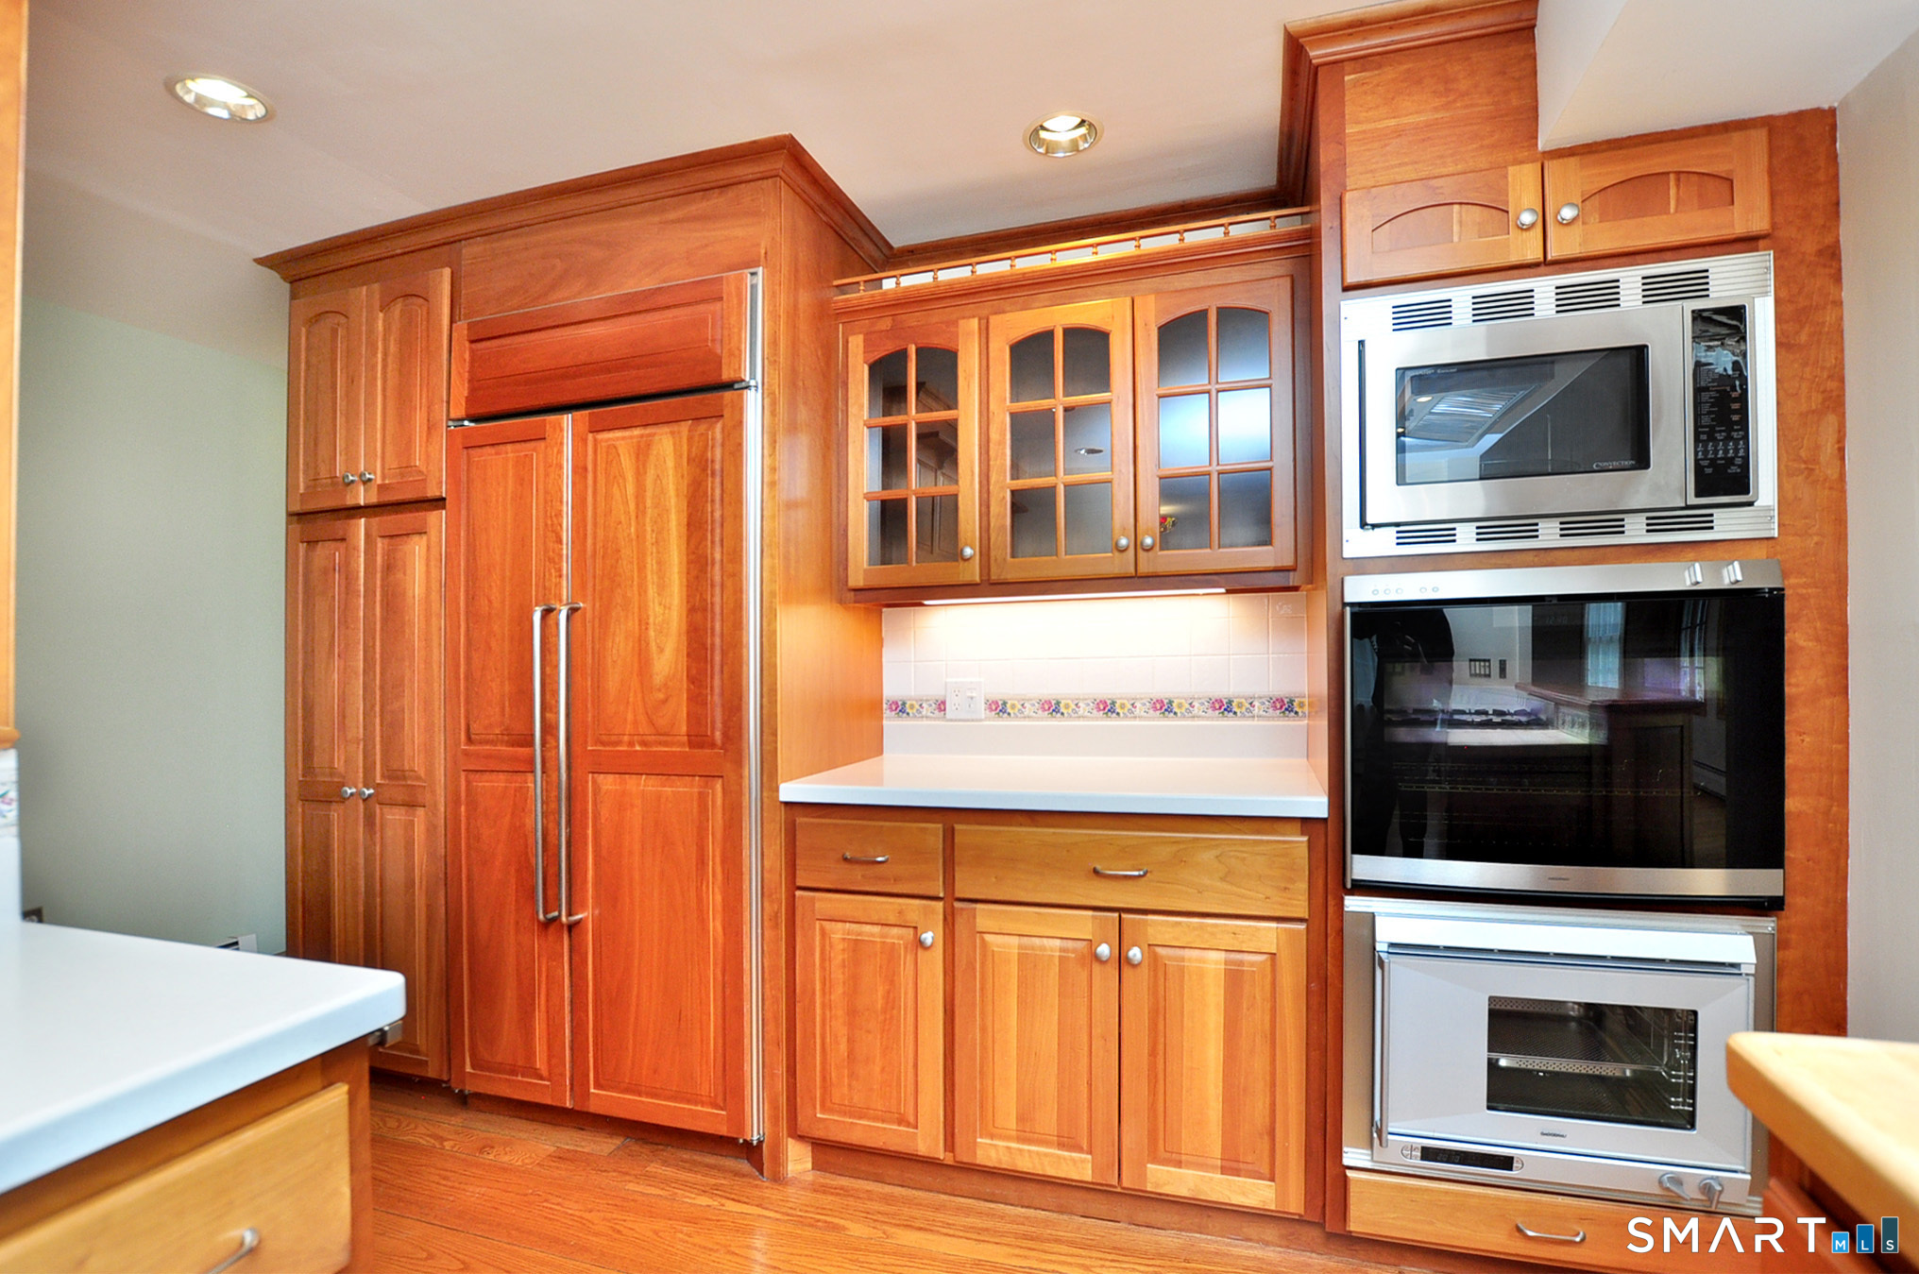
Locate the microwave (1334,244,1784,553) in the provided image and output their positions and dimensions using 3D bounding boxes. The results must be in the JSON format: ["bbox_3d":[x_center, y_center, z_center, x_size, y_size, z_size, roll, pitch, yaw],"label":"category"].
[{"bbox_3d":[1.128,-0.407,1.664,0.667,0.497,0.465,-1,-1,17],"label":"microwave"}]

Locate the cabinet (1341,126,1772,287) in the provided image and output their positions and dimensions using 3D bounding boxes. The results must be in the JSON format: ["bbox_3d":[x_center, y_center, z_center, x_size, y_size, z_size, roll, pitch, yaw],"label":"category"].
[{"bbox_3d":[1.141,-0.772,1.719,0.666,0.195,0.580,-1,-1,17],"label":"cabinet"}]

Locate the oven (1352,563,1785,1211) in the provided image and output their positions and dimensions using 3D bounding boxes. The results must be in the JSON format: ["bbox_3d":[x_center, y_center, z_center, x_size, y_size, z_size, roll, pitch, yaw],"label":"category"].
[{"bbox_3d":[1.132,0.444,1.688,0.667,1.122,0.580,-1,-1,17],"label":"oven"}]

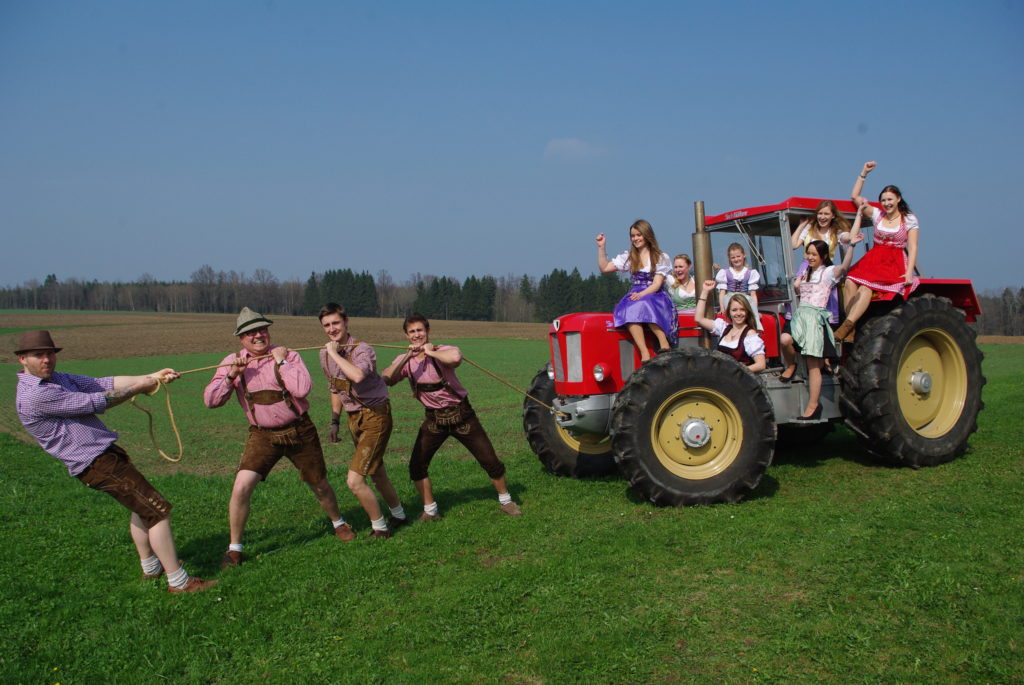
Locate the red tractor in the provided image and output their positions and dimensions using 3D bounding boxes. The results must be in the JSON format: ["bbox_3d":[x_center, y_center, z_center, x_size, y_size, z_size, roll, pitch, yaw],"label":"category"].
[{"bbox_3d":[2.310,-0.010,8.680,4.220,2.600,2.220,-3,1,-23],"label":"red tractor"}]

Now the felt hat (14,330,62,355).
[{"bbox_3d":[-2.709,0.000,5.050,0.300,0.130,0.260,-3,1,28],"label":"felt hat"}]

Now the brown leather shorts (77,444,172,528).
[{"bbox_3d":[-2.273,0.834,5.150,0.310,0.540,0.380,-46,21,-21],"label":"brown leather shorts"}]

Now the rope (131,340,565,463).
[{"bbox_3d":[-0.930,0.370,6.680,3.750,0.750,0.300,-1,1,-42],"label":"rope"}]

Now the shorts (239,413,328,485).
[{"bbox_3d":[-1.522,0.713,5.880,0.580,0.460,0.340,-5,1,-25],"label":"shorts"}]

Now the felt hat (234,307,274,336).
[{"bbox_3d":[-1.685,-0.139,5.720,0.260,0.145,0.285,-17,4,-26],"label":"felt hat"}]

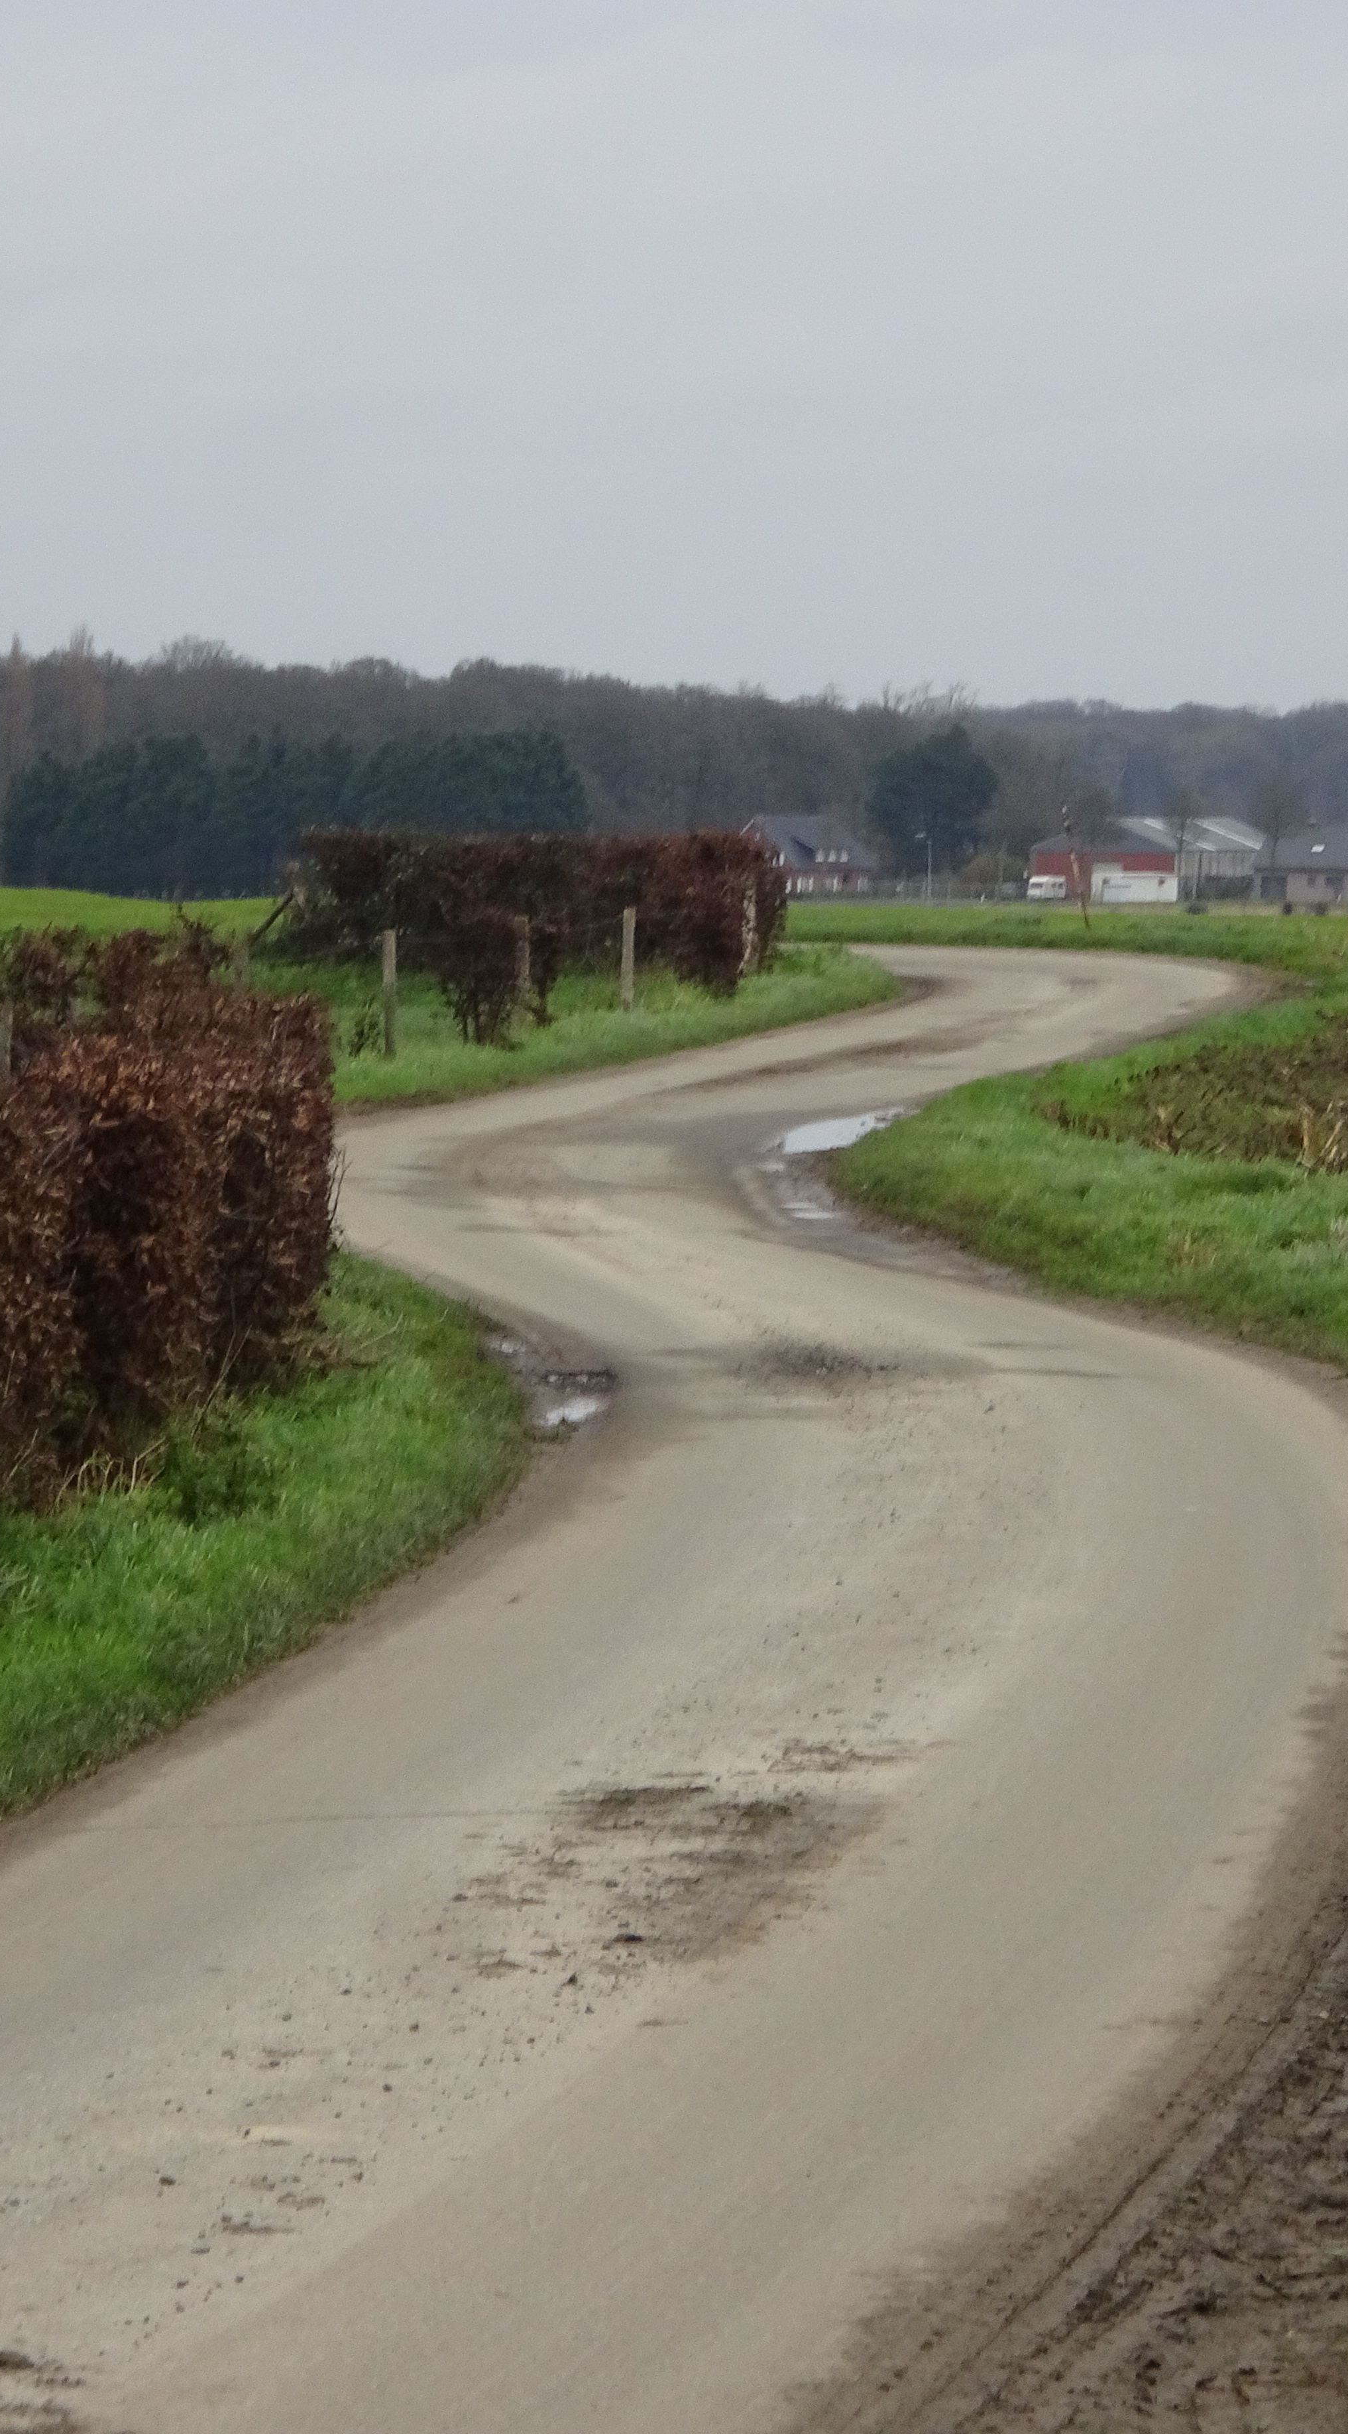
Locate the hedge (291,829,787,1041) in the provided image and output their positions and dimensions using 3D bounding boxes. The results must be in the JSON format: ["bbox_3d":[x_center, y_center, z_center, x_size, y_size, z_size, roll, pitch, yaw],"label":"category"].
[{"bbox_3d":[-1.581,-3.442,118.000,2.500,2.100,11.000,-1,2,-26],"label":"hedge"}]

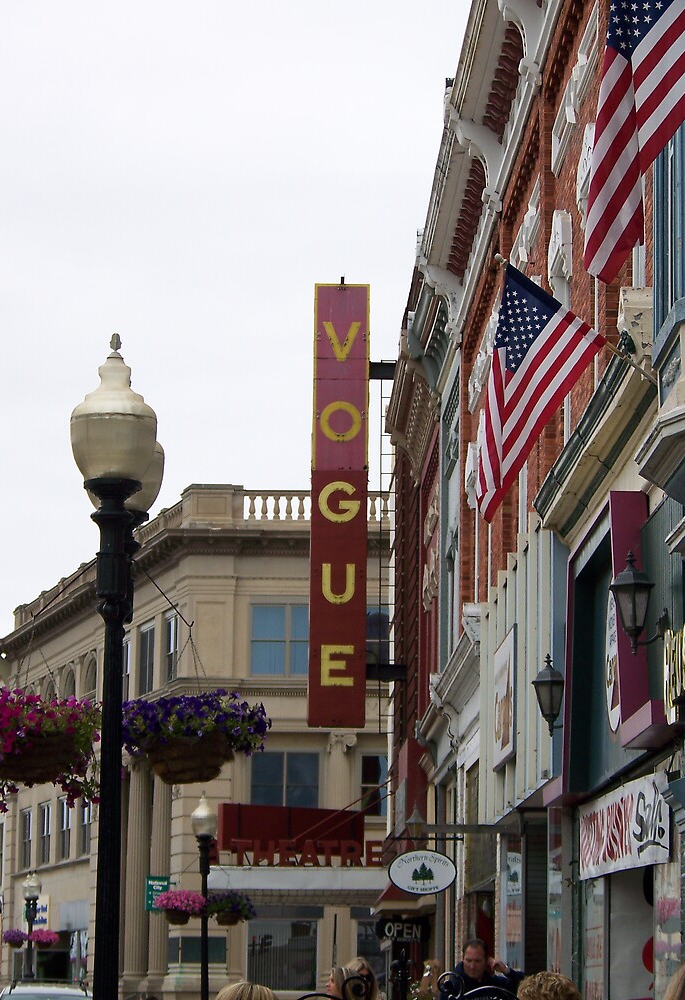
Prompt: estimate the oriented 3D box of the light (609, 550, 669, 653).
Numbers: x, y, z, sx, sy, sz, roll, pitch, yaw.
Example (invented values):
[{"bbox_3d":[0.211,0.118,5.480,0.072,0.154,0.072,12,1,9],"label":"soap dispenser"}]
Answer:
[{"bbox_3d":[2.072,0.723,21.187,0.420,0.720,0.320,1,-9,-1],"label":"light"}]

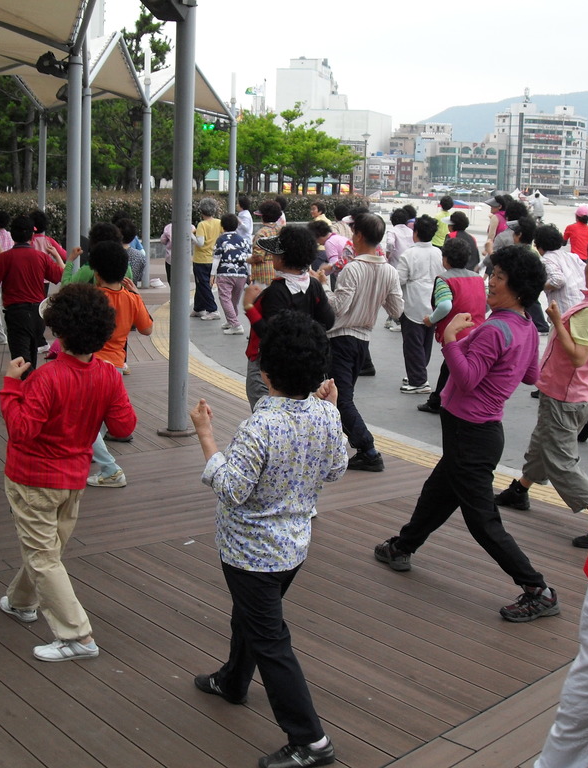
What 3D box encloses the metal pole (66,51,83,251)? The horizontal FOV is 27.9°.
[{"bbox_3d":[-2.318,-1.886,12.557,0.150,3.180,0.150,1,9,0],"label":"metal pole"}]

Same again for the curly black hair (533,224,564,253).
[{"bbox_3d":[2.050,-1.172,9.532,0.250,0.235,0.250,-8,14,-44],"label":"curly black hair"}]

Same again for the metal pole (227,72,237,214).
[{"bbox_3d":[-1.340,-4.472,25.061,0.160,4.130,0.160,1,10,0],"label":"metal pole"}]

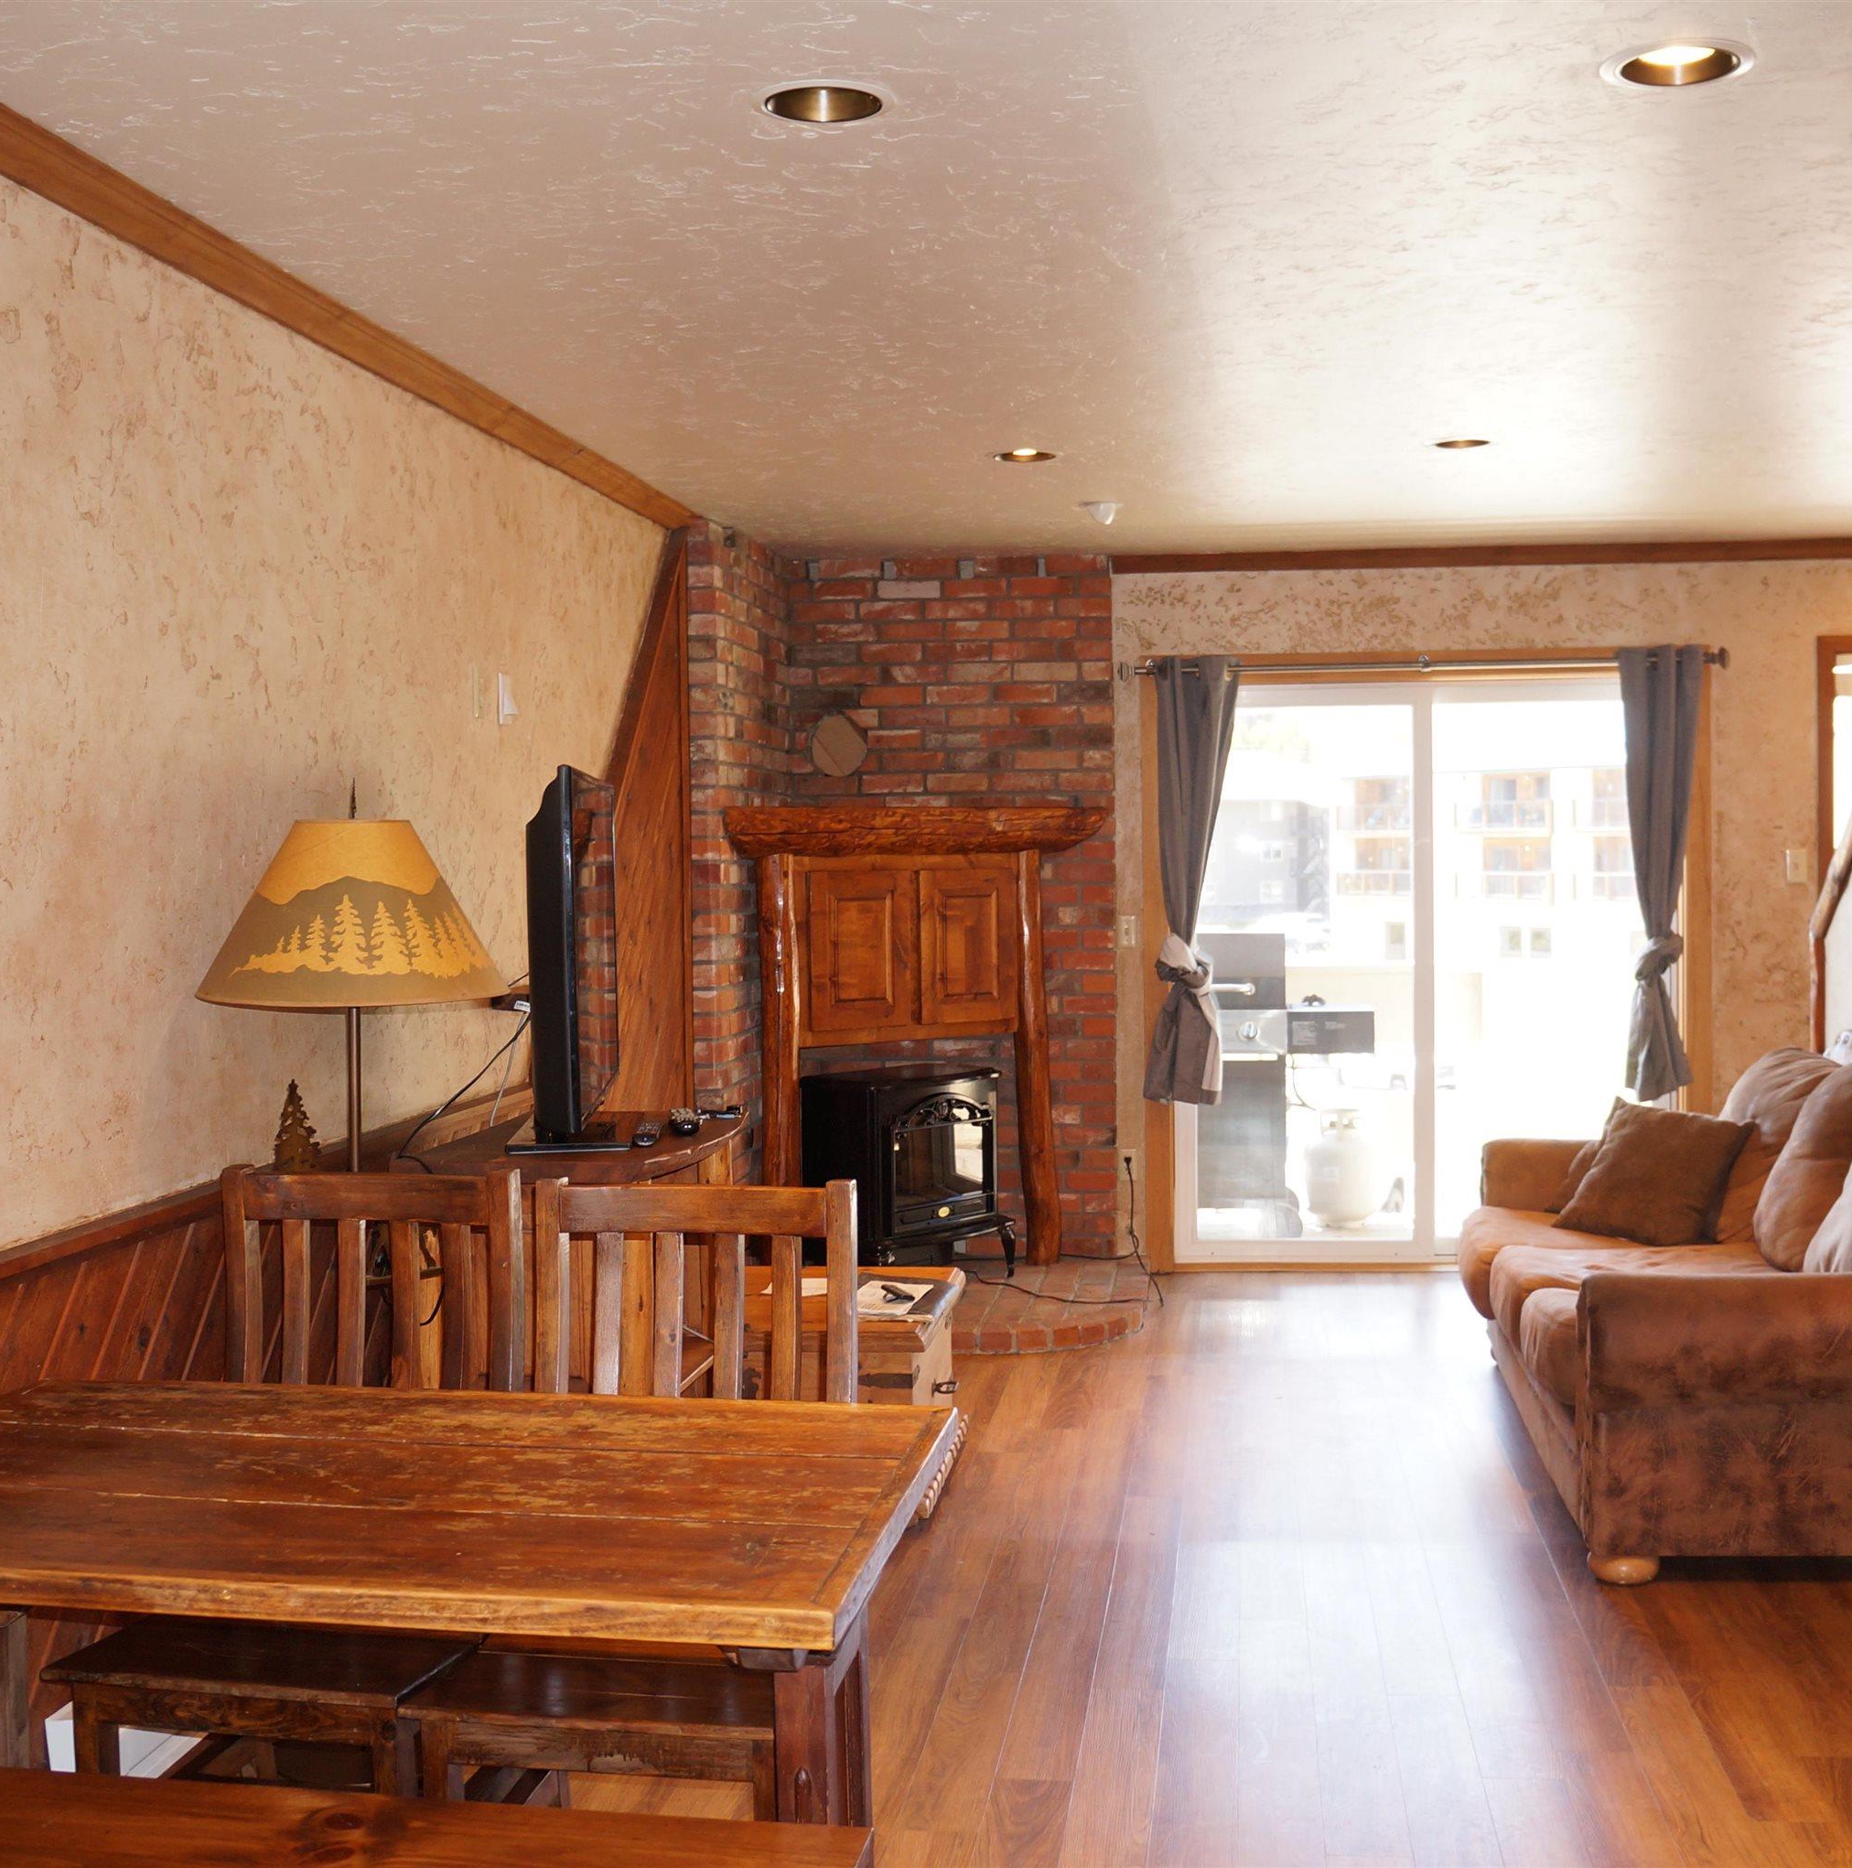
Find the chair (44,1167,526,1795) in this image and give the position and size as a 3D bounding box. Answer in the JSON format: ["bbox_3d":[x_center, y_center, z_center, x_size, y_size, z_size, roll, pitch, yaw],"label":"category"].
[{"bbox_3d":[-0.822,0.840,2.848,0.460,1.010,0.520,0,2,11],"label":"chair"}]

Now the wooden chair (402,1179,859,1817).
[{"bbox_3d":[-0.363,0.838,2.740,0.460,1.010,0.520,0,2,11],"label":"wooden chair"}]

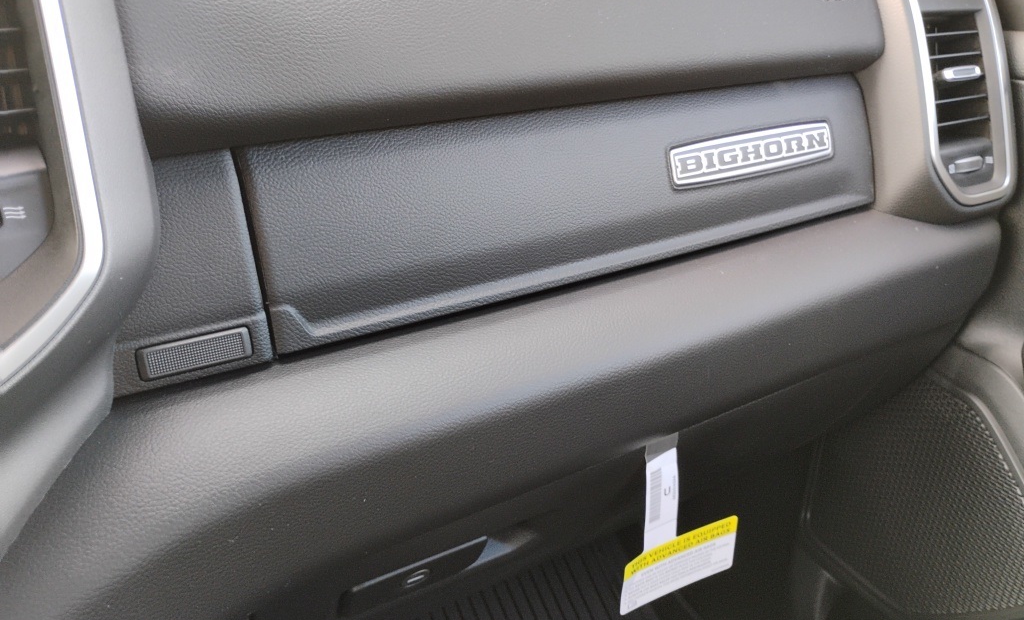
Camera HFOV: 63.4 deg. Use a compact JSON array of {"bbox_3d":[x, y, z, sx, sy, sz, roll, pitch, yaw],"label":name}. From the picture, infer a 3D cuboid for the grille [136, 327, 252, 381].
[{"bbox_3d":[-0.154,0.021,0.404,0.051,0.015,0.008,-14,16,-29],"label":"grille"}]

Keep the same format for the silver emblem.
[{"bbox_3d":[0.180,-0.115,0.608,0.172,0.028,0.007,-15,12,-31],"label":"silver emblem"}]

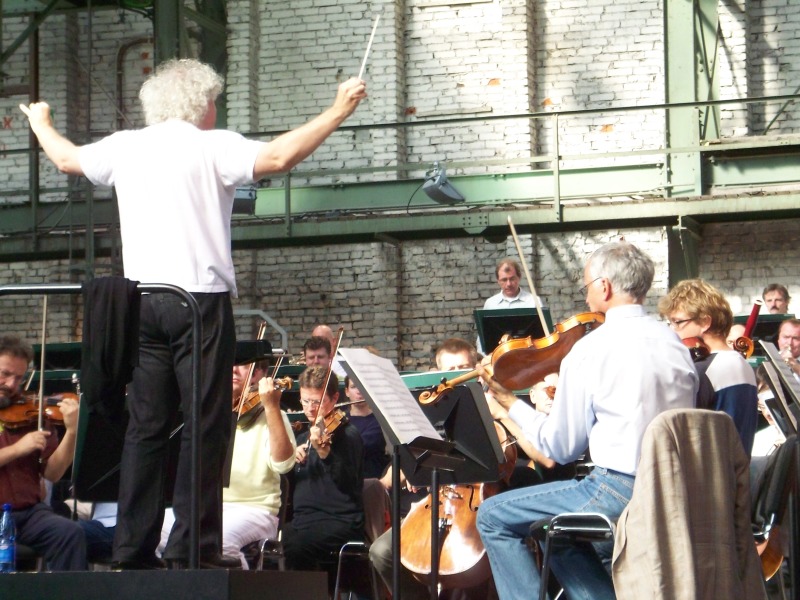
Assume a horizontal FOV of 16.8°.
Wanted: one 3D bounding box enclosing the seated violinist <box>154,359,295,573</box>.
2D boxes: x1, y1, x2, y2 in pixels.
[{"bbox_3d":[-0.722,0.833,11.377,0.580,1.280,0.800,-4,-8,31],"label":"seated violinist"}]

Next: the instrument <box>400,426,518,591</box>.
[{"bbox_3d":[0.278,0.704,10.894,0.430,1.357,0.270,2,-36,21],"label":"instrument"}]

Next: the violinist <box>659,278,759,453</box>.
[{"bbox_3d":[0.990,0.582,9.455,0.800,1.280,0.580,-6,-9,42],"label":"violinist"}]

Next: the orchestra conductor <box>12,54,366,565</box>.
[{"bbox_3d":[-0.726,0.050,9.600,1.170,1.800,0.580,-3,-7,22],"label":"orchestra conductor"}]

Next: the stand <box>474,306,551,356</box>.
[{"bbox_3d":[0.697,0.566,16.540,0.520,1.060,0.420,-3,-7,22],"label":"stand"}]

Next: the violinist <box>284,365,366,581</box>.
[{"bbox_3d":[-0.351,0.918,12.029,0.500,1.250,0.780,-3,-7,25],"label":"violinist"}]

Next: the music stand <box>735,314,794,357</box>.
[{"bbox_3d":[2.130,0.619,16.140,0.520,1.060,0.420,-3,-7,21],"label":"music stand"}]

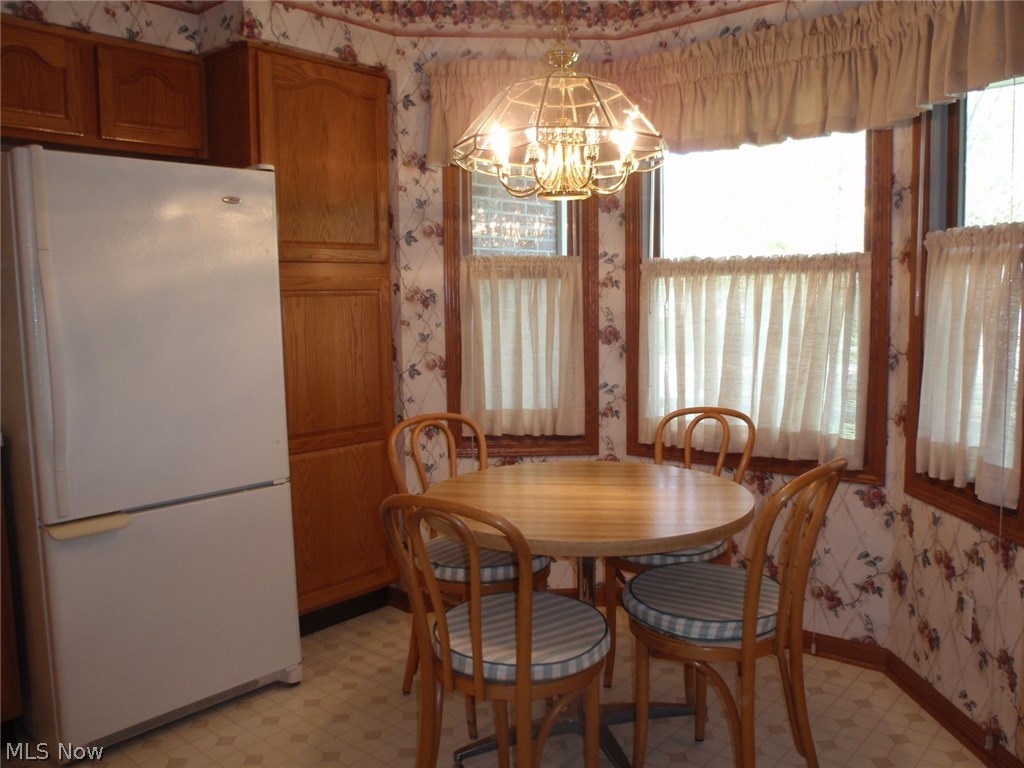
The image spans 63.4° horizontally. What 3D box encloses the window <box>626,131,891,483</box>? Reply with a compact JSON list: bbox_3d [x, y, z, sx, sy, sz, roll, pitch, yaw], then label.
[{"bbox_3d":[0.858,-0.353,2.976,1.010,1.320,0.100,4,8,42],"label":"window"}]

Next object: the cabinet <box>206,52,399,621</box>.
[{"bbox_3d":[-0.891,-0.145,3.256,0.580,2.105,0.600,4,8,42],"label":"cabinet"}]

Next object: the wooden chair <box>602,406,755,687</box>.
[{"bbox_3d":[0.530,0.535,2.660,0.410,0.885,0.465,4,7,39],"label":"wooden chair"}]

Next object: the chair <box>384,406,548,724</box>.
[{"bbox_3d":[-0.110,0.556,2.558,0.410,0.885,0.465,-5,7,-37],"label":"chair"}]

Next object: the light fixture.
[{"bbox_3d":[0.126,-0.718,2.169,0.575,0.468,0.575,-1,6,0],"label":"light fixture"}]

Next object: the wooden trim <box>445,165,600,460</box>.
[{"bbox_3d":[0.042,-0.372,3.338,0.612,1.330,0.070,-1,6,-2],"label":"wooden trim"}]

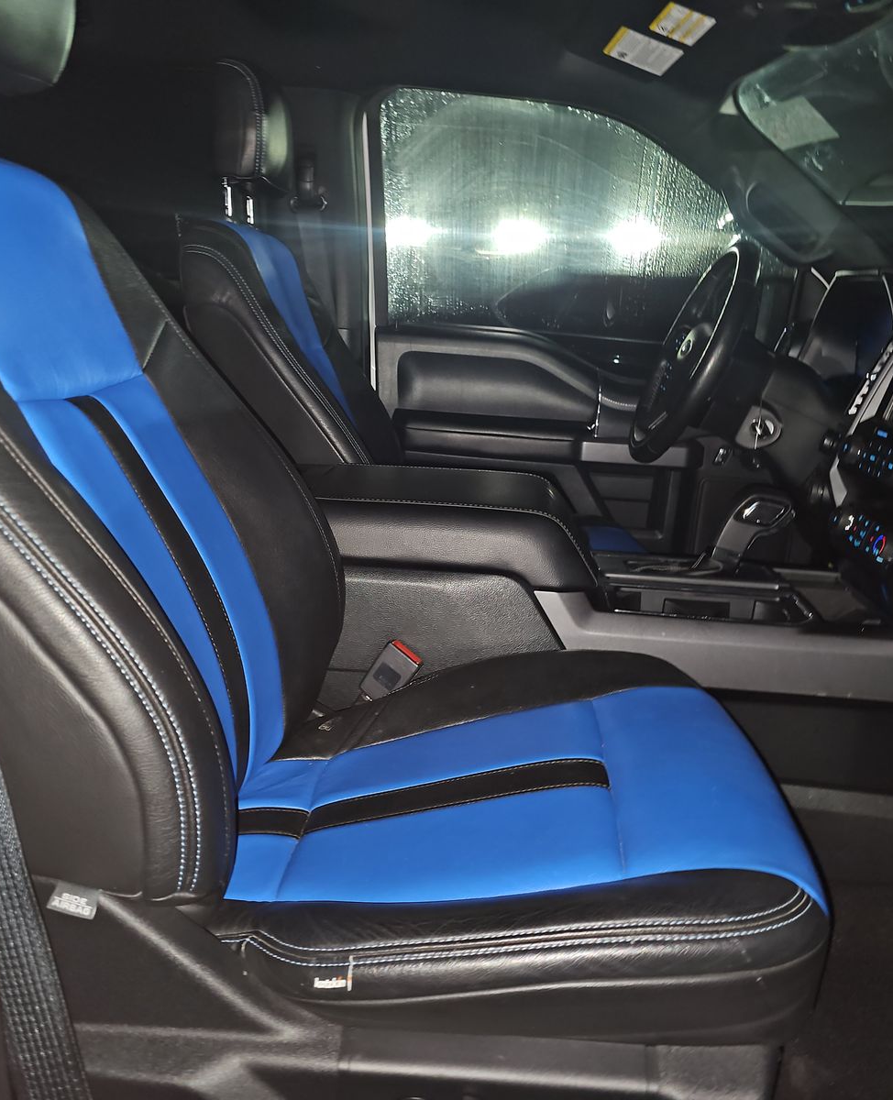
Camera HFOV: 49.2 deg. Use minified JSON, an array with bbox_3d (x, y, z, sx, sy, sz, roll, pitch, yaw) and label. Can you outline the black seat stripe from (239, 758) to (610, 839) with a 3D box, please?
[{"bbox_3d":[-0.030,0.215,0.835,0.335,0.025,0.052,-9,13,6],"label":"black seat stripe"}]

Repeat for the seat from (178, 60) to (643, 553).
[{"bbox_3d":[-0.009,-0.233,1.641,0.800,1.030,0.560,3,14,3],"label":"seat"}]

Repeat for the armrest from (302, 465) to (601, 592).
[{"bbox_3d":[0.000,-0.038,1.241,0.390,0.110,0.270,3,15,1],"label":"armrest"}]

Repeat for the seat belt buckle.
[{"bbox_3d":[-0.063,0.141,1.121,0.043,0.073,0.025,31,14,-6],"label":"seat belt buckle"}]

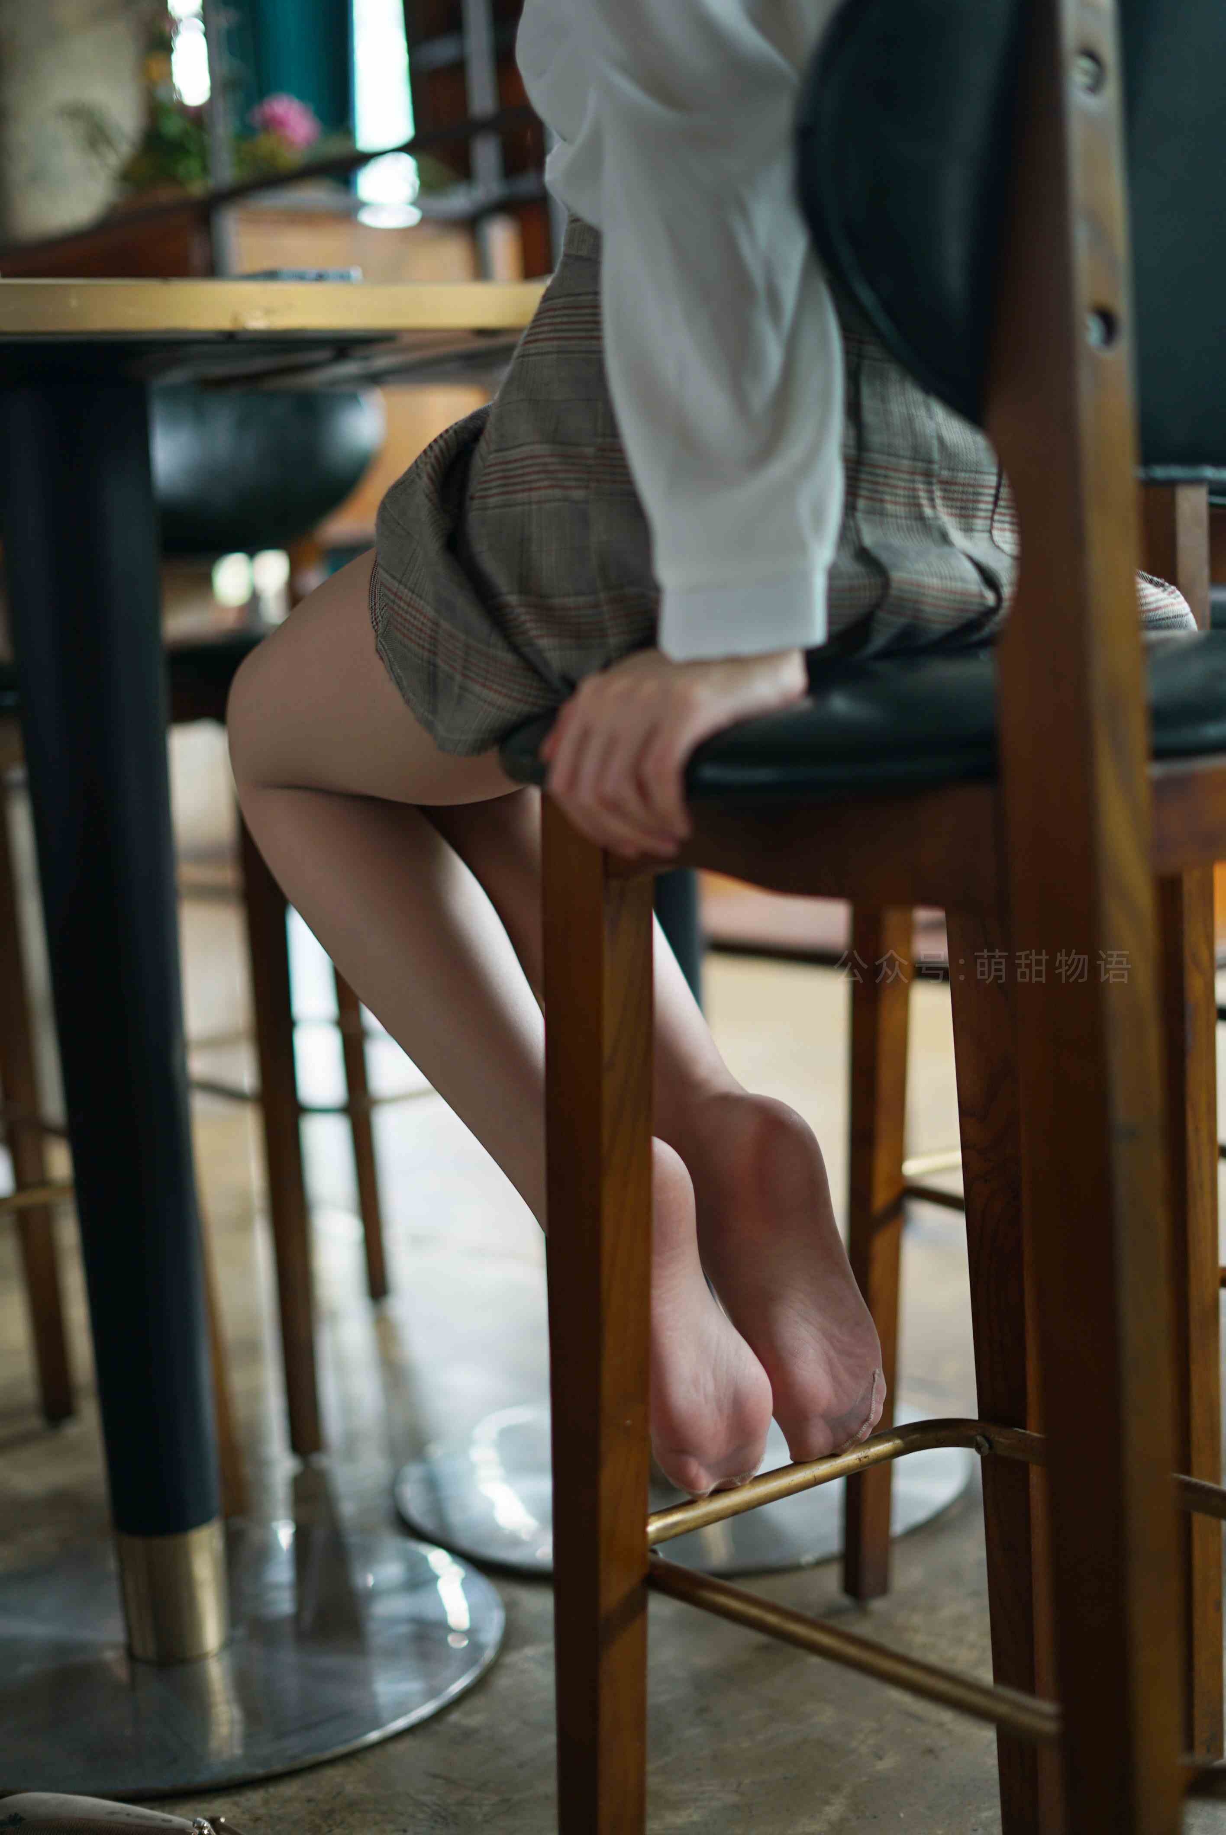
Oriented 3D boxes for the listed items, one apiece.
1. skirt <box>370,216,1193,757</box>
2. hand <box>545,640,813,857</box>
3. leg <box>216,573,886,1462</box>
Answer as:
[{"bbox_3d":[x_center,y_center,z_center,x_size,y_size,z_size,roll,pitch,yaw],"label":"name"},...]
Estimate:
[{"bbox_3d":[0.081,-0.237,1.363,0.410,0.280,0.370,3,9,40],"label":"skirt"},{"bbox_3d":[0.025,-0.079,1.192,0.125,0.098,0.085,0,8,25],"label":"hand"},{"bbox_3d":[-0.026,0.048,1.475,0.400,0.530,0.230,3,9,40],"label":"leg"}]

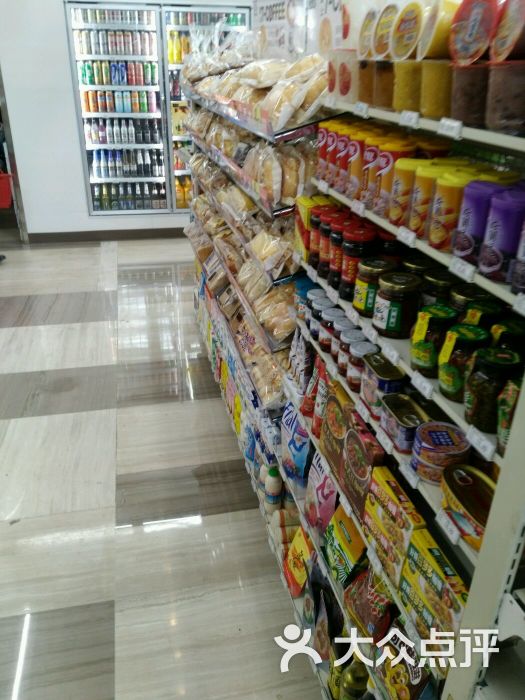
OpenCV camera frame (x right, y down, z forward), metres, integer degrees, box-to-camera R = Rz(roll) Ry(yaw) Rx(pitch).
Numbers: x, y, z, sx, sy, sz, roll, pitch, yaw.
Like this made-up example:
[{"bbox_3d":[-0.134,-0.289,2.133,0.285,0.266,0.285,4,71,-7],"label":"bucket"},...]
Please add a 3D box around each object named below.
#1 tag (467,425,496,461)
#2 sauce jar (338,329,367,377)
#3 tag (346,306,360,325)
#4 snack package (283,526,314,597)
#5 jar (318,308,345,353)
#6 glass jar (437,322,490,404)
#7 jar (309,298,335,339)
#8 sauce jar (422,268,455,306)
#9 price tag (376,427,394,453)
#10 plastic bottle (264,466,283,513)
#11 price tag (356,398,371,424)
[{"bbox_3d":[0.296,0.127,0.766,0.006,0.019,0.061,9,23,-19],"label":"tag"},{"bbox_3d":[0.188,0.008,1.191,0.055,0.087,0.055,1,27,0],"label":"sauce jar"},{"bbox_3d":[0.189,-0.073,1.182,0.006,0.019,0.062,9,23,-19],"label":"tag"},{"bbox_3d":[0.128,0.641,1.717,0.040,0.165,0.120,10,23,-21],"label":"snack package"},{"bbox_3d":[0.198,-0.061,1.600,0.067,0.103,0.067,1,27,-1],"label":"jar"},{"bbox_3d":[0.280,0.019,0.790,0.061,0.099,0.061,1,27,0],"label":"glass jar"},{"bbox_3d":[0.158,-0.080,1.460,0.064,0.095,0.064,1,26,0],"label":"jar"},{"bbox_3d":[0.318,-0.086,1.011,0.075,0.098,0.075,1,27,0],"label":"sauce jar"},{"bbox_3d":[0.216,0.162,1.002,0.005,0.020,0.057,6,25,-17],"label":"price tag"},{"bbox_3d":[0.038,0.492,1.978,0.058,0.180,0.058,-5,27,-12],"label":"plastic bottle"},{"bbox_3d":[0.233,0.142,1.311,0.006,0.028,0.070,9,24,-20],"label":"price tag"}]

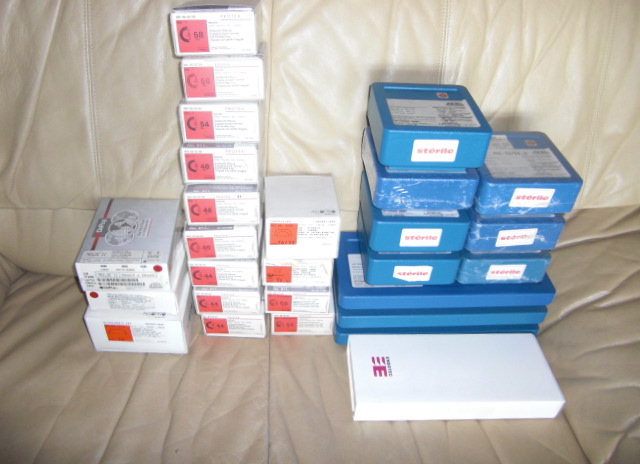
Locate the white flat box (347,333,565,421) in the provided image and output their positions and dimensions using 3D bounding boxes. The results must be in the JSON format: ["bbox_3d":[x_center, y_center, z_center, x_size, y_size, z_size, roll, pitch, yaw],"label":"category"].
[{"bbox_3d":[0.185,0.205,0.741,0.280,0.042,0.113,0,40,-3],"label":"white flat box"}]

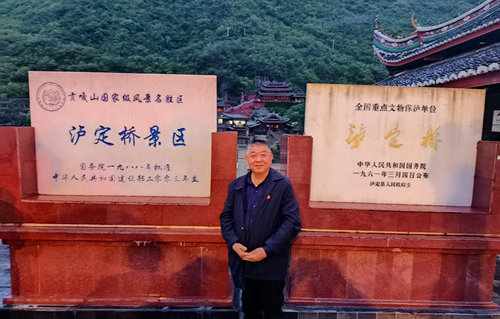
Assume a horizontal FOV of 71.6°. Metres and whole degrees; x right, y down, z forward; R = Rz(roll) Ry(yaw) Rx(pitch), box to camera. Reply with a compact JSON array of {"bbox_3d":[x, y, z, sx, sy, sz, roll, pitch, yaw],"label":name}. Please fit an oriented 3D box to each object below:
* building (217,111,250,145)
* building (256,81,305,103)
[{"bbox_3d":[-5.620,-10.550,118.000,11.500,10.300,8.500,0,5,-9],"label":"building"},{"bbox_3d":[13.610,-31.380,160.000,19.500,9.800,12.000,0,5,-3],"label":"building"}]

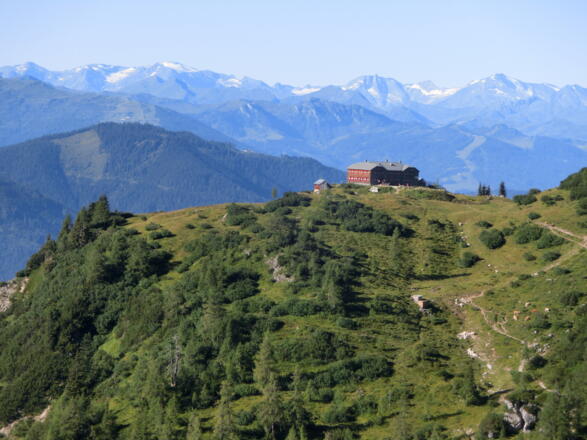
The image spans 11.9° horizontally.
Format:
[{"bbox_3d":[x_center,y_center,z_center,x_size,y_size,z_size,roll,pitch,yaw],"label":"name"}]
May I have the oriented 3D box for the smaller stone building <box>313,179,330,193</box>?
[{"bbox_3d":[10.446,-12.946,1050.000,4.900,5.100,3.700,0,2,-40],"label":"smaller stone building"}]

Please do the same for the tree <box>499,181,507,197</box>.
[{"bbox_3d":[80.573,-12.144,1085.000,3.100,6.200,3.100,2,2,0],"label":"tree"}]

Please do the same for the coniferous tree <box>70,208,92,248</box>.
[{"bbox_3d":[-70.054,2.809,930.000,6.500,13.000,6.500,2,2,0],"label":"coniferous tree"}]

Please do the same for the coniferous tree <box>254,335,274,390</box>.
[{"bbox_3d":[-7.835,36.693,735.000,5.600,14.600,5.600,2,2,0],"label":"coniferous tree"}]

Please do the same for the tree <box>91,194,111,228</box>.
[{"bbox_3d":[-65.147,-2.869,950.000,6.200,11.500,6.200,2,2,0],"label":"tree"}]

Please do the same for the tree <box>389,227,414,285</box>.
[{"bbox_3d":[33.194,10.911,865.000,7.200,17.600,7.200,2,2,0],"label":"tree"}]

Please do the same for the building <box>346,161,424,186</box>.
[{"bbox_3d":[34.920,-17.729,1080.000,24.000,9.500,14.500,0,2,-40],"label":"building"}]

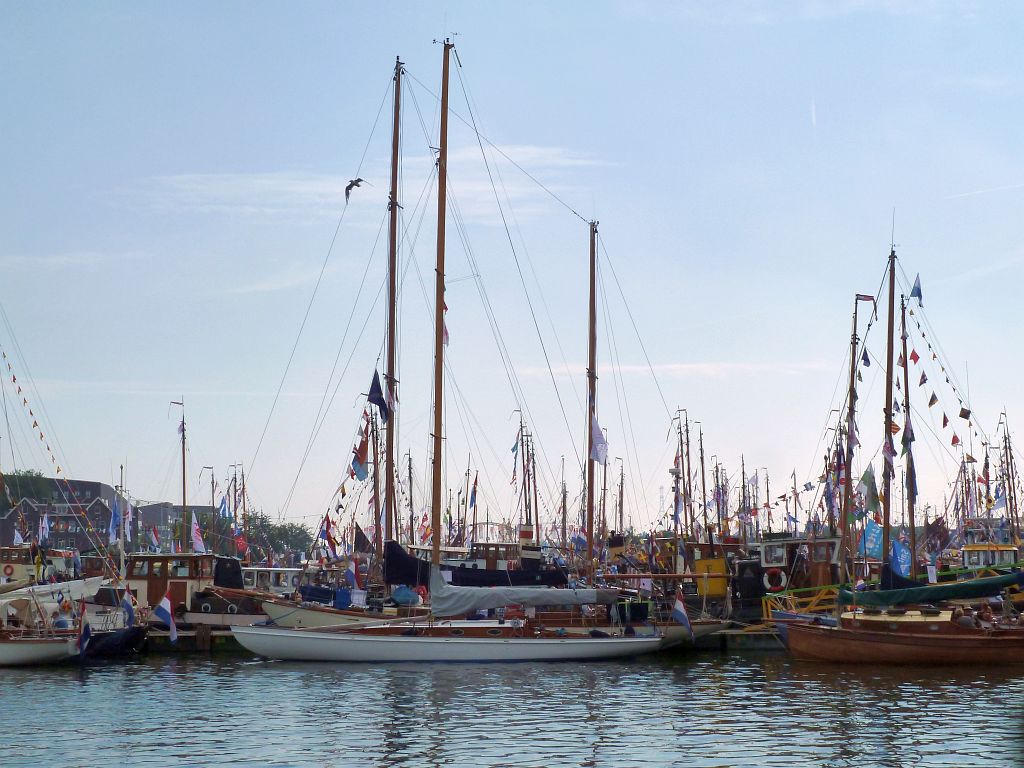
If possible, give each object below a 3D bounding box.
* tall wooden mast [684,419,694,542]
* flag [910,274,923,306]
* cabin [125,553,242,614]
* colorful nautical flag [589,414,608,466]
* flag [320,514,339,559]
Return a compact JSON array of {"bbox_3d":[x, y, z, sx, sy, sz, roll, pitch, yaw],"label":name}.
[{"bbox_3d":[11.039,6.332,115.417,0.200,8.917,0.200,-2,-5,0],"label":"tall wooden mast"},{"bbox_3d":[13.674,-3.195,63.000,0.420,1.000,0.150,0,-5,0],"label":"flag"},{"bbox_3d":[-10.836,6.568,61.661,3.400,2.000,2.500,-1,-5,7],"label":"cabin"},{"bbox_3d":[2.731,1.774,58.500,0.620,1.630,0.200,0,-5,0],"label":"colorful nautical flag"},{"bbox_3d":[-6.735,5.591,68.775,0.664,1.692,0.200,0,-5,0],"label":"flag"}]

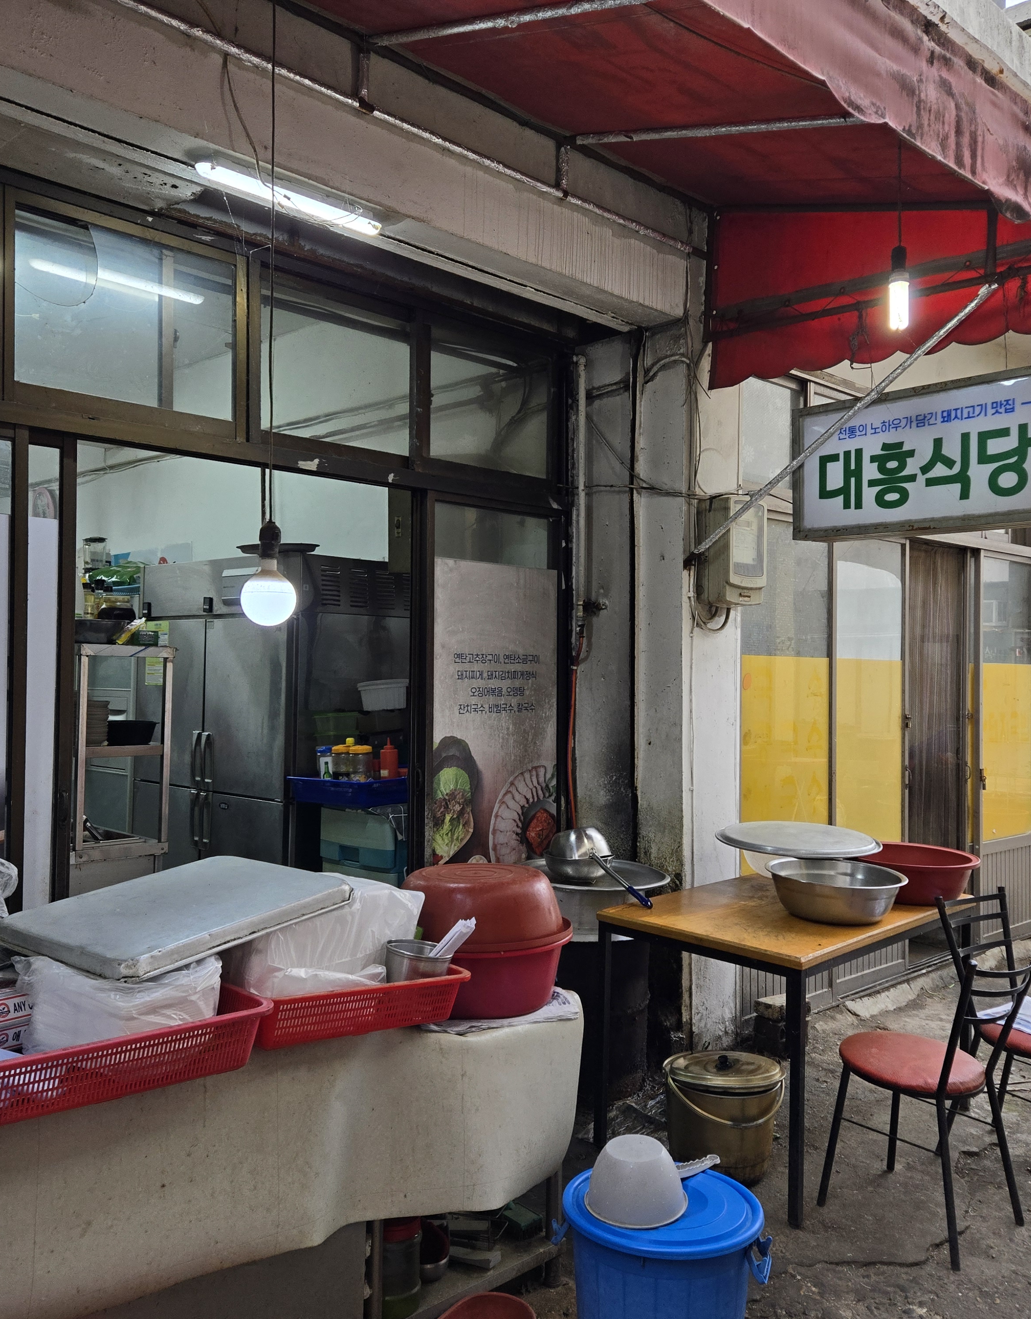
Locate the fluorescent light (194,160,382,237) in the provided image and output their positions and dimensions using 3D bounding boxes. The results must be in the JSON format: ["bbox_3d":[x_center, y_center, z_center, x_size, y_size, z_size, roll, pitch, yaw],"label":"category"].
[{"bbox_3d":[-0.621,-1.288,3.285,0.050,0.050,0.602,-1,-1,45],"label":"fluorescent light"}]

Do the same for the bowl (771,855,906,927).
[{"bbox_3d":[1.041,0.760,3.799,0.452,0.136,0.452,1,1,0],"label":"bowl"}]

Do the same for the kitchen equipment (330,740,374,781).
[{"bbox_3d":[-0.615,0.386,4.380,0.165,0.165,0.120,0,-1,-8],"label":"kitchen equipment"}]

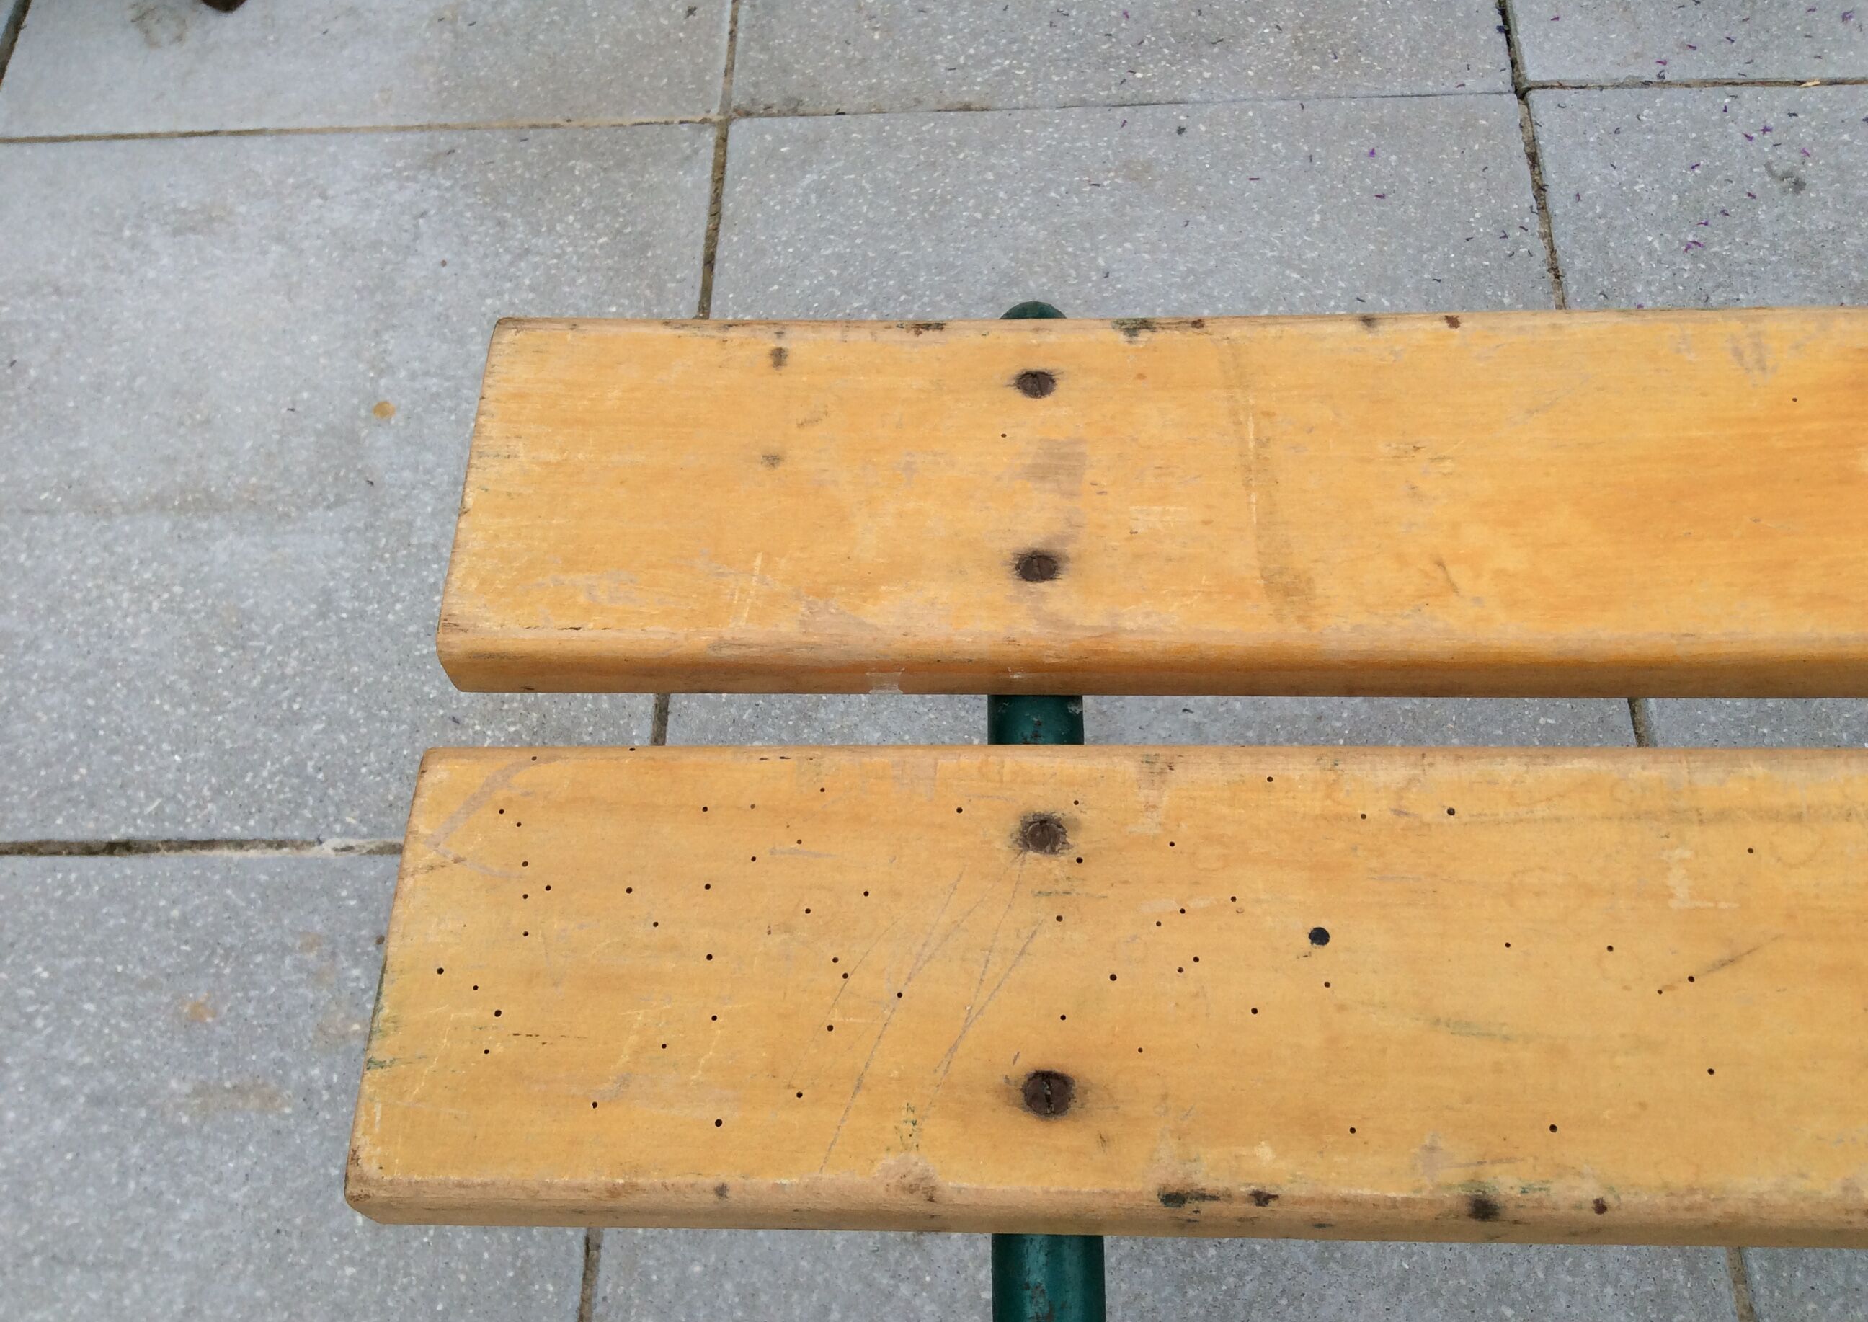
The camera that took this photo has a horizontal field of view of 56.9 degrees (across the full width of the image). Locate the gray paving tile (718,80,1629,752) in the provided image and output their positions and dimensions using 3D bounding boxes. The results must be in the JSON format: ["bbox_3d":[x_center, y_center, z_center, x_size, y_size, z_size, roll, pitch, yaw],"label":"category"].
[{"bbox_3d":[0.129,-0.141,1.160,0.580,0.045,0.580,0,62,4],"label":"gray paving tile"}]

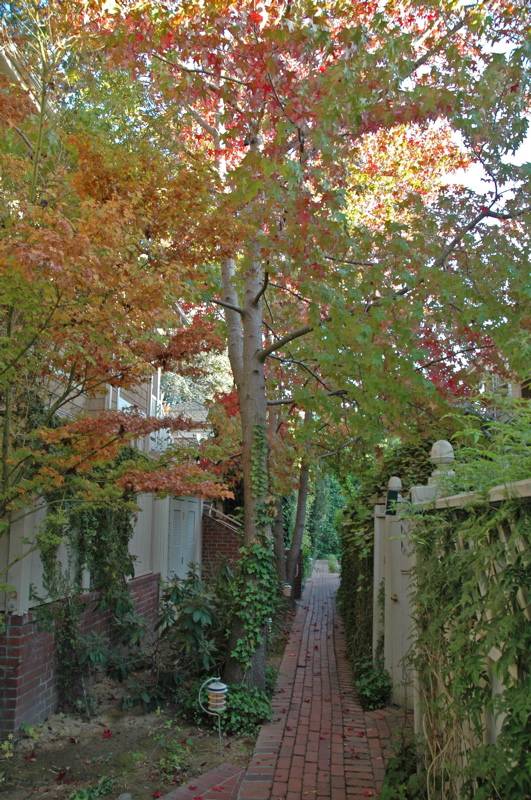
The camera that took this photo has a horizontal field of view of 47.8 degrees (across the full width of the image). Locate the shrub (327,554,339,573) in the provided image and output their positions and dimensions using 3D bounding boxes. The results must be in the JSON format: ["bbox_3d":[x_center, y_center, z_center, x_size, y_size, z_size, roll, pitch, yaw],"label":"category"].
[{"bbox_3d":[1.990,4.860,17.800,0.330,0.490,0.360,1,-11,0],"label":"shrub"}]

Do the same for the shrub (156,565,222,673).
[{"bbox_3d":[-0.770,2.280,6.190,0.610,1.060,0.620,1,-11,0],"label":"shrub"}]

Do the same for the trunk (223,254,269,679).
[{"bbox_3d":[-0.205,0.600,6.140,0.460,4.400,0.400,1,-11,0],"label":"trunk"}]

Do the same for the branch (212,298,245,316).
[{"bbox_3d":[-0.390,-0.960,6.220,0.350,0.140,0.160,1,-11,0],"label":"branch"}]

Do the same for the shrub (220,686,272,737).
[{"bbox_3d":[-0.158,2.570,4.970,0.440,0.260,0.480,1,-11,0],"label":"shrub"}]

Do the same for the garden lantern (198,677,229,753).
[{"bbox_3d":[-0.377,2.288,4.370,0.200,0.465,0.145,1,-11,0],"label":"garden lantern"}]

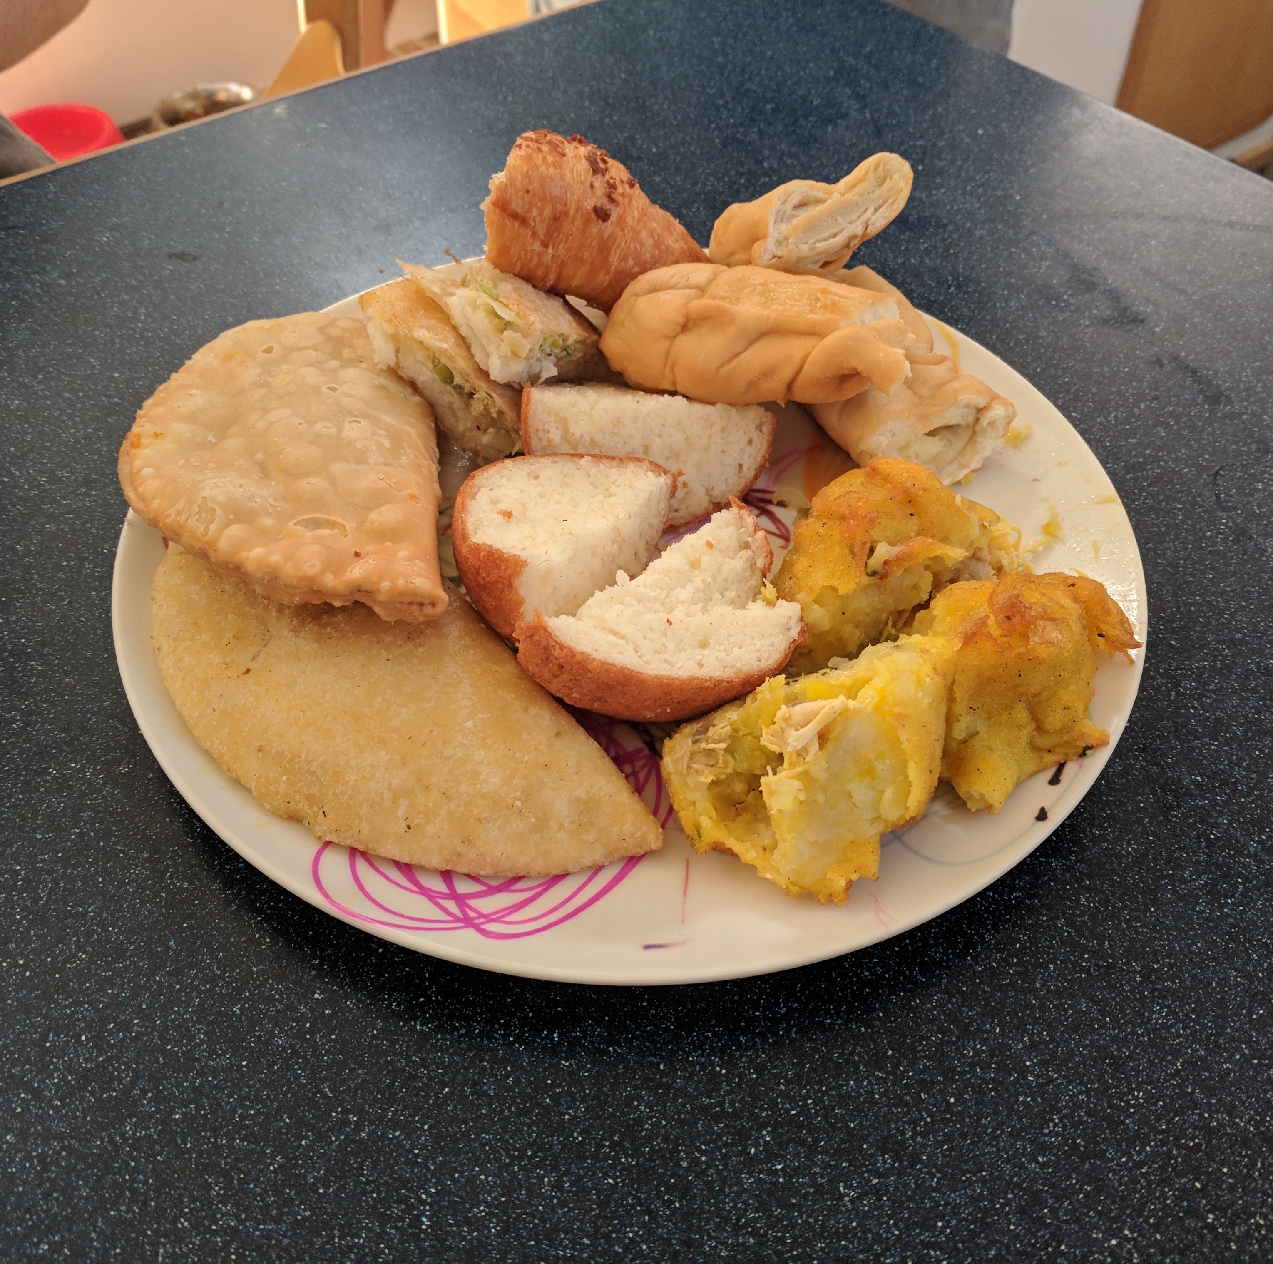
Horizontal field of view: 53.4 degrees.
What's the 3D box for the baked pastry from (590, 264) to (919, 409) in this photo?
[{"bbox_3d":[0.033,-0.080,0.345,0.088,0.039,0.043,6,49,4],"label":"baked pastry"}]

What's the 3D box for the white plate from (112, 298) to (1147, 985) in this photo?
[{"bbox_3d":[-0.001,-0.023,0.337,0.260,0.020,0.260,1,49,-1],"label":"white plate"}]

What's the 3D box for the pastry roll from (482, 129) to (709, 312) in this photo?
[{"bbox_3d":[-0.012,-0.123,0.386,0.074,0.046,0.048,13,50,10],"label":"pastry roll"}]

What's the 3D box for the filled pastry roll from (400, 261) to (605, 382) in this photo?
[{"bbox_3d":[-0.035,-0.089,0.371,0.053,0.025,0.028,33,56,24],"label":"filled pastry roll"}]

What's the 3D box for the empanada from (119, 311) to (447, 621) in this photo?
[{"bbox_3d":[-0.087,-0.048,0.322,0.074,0.031,0.113,-13,51,-12],"label":"empanada"}]

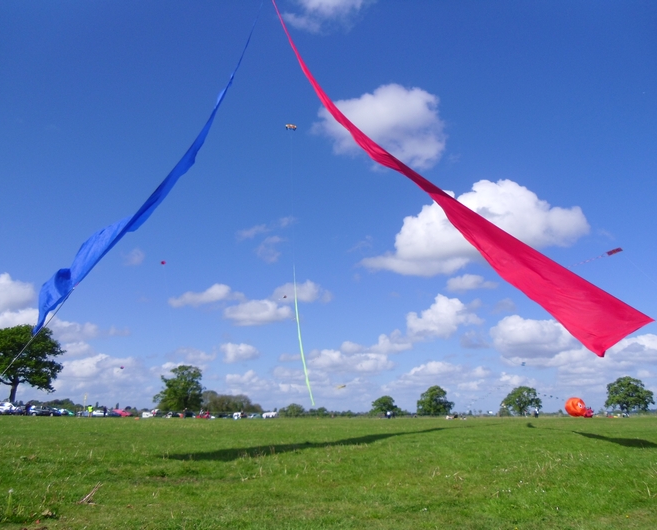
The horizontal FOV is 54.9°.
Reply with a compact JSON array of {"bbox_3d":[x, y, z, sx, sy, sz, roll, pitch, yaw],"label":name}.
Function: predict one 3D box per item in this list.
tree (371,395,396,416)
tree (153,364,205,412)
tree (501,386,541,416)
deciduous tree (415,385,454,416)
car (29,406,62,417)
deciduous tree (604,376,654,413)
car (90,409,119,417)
[{"bbox_3d":[28.673,73.637,330.000,11.800,10.600,11.210,0,-13,0],"label":"tree"},{"bbox_3d":[-39.629,33.824,170.000,13.500,13.000,12.820,0,-13,0],"label":"tree"},{"bbox_3d":[80.639,57.095,265.000,16.400,12.100,15.580,0,-13,0],"label":"tree"},{"bbox_3d":[44.505,57.190,265.000,15.300,12.300,14.540,0,-13,0],"label":"deciduous tree"},{"bbox_3d":[-41.486,21.496,93.000,4.150,1.450,1.720,2,-13,-7],"label":"car"},{"bbox_3d":[101.797,44.518,215.000,16.400,12.800,15.580,0,-13,0],"label":"deciduous tree"},{"bbox_3d":[-39.428,26.160,112.000,4.300,1.450,1.740,2,-13,-8],"label":"car"}]

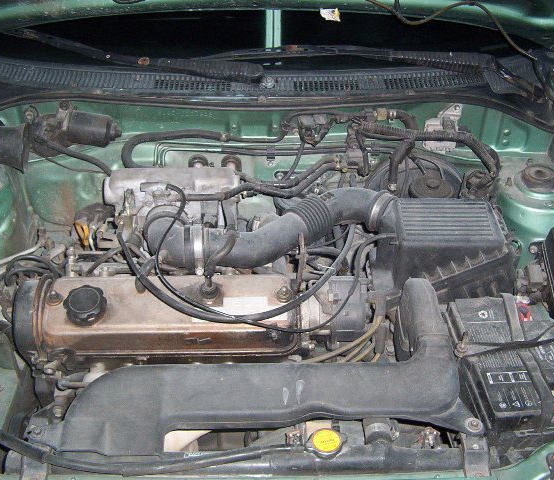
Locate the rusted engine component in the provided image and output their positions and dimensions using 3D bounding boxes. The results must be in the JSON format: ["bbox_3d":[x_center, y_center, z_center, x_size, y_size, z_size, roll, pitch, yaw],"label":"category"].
[{"bbox_3d":[-0.174,0.113,1.066,0.405,0.085,0.155,0,42,0],"label":"rusted engine component"}]

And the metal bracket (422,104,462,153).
[{"bbox_3d":[0.305,-0.207,1.335,0.071,0.090,0.035,0,38,0],"label":"metal bracket"}]

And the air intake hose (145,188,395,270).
[{"bbox_3d":[-0.010,-0.005,1.185,0.400,0.095,0.170,0,38,0],"label":"air intake hose"}]

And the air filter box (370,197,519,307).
[{"bbox_3d":[0.266,0.048,1.205,0.215,0.195,0.170,0,38,0],"label":"air filter box"}]

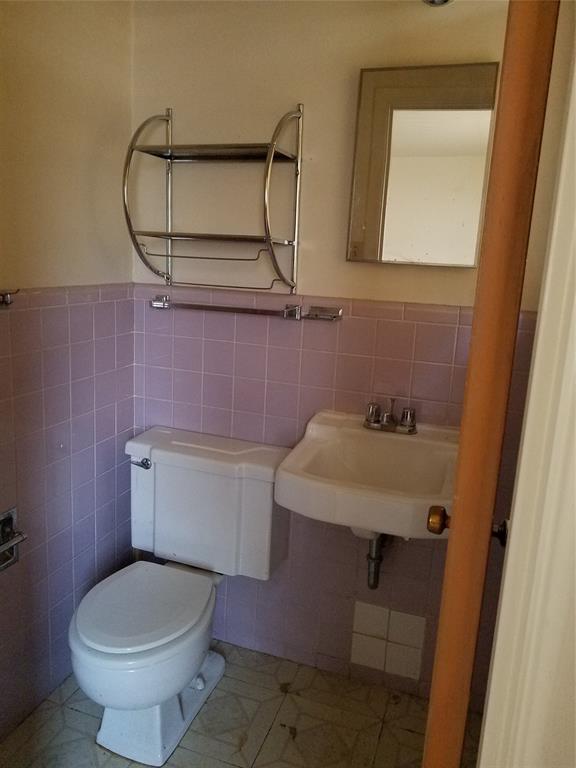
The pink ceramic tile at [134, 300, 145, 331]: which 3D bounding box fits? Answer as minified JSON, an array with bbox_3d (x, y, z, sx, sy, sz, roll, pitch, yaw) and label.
[{"bbox_3d":[-0.485,-0.225,1.895,0.035,0.107,0.010,7,13,17],"label":"pink ceramic tile"}]

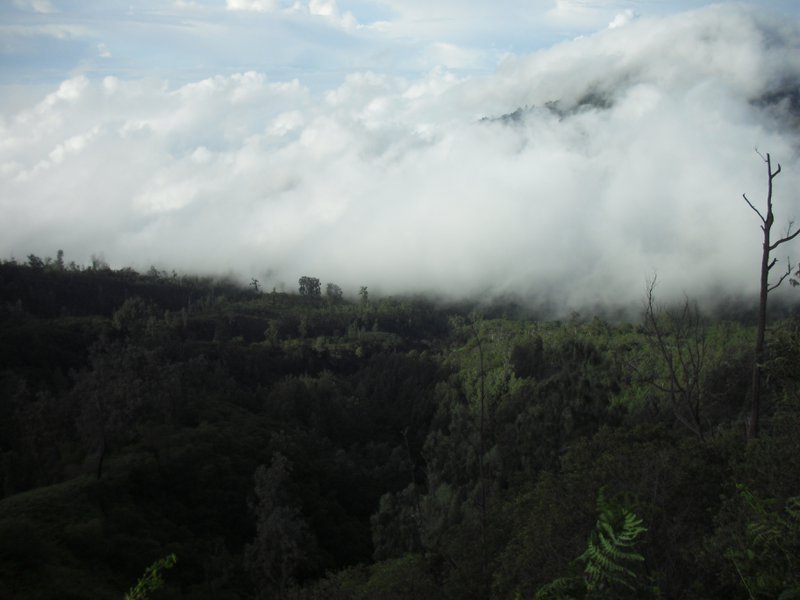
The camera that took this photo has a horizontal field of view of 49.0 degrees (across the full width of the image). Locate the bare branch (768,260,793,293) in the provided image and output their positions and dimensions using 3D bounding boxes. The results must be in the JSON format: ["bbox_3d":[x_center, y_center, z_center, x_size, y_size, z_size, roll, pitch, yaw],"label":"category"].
[{"bbox_3d":[13.865,-0.875,32.000,0.820,1.160,0.450,2,4,23],"label":"bare branch"}]

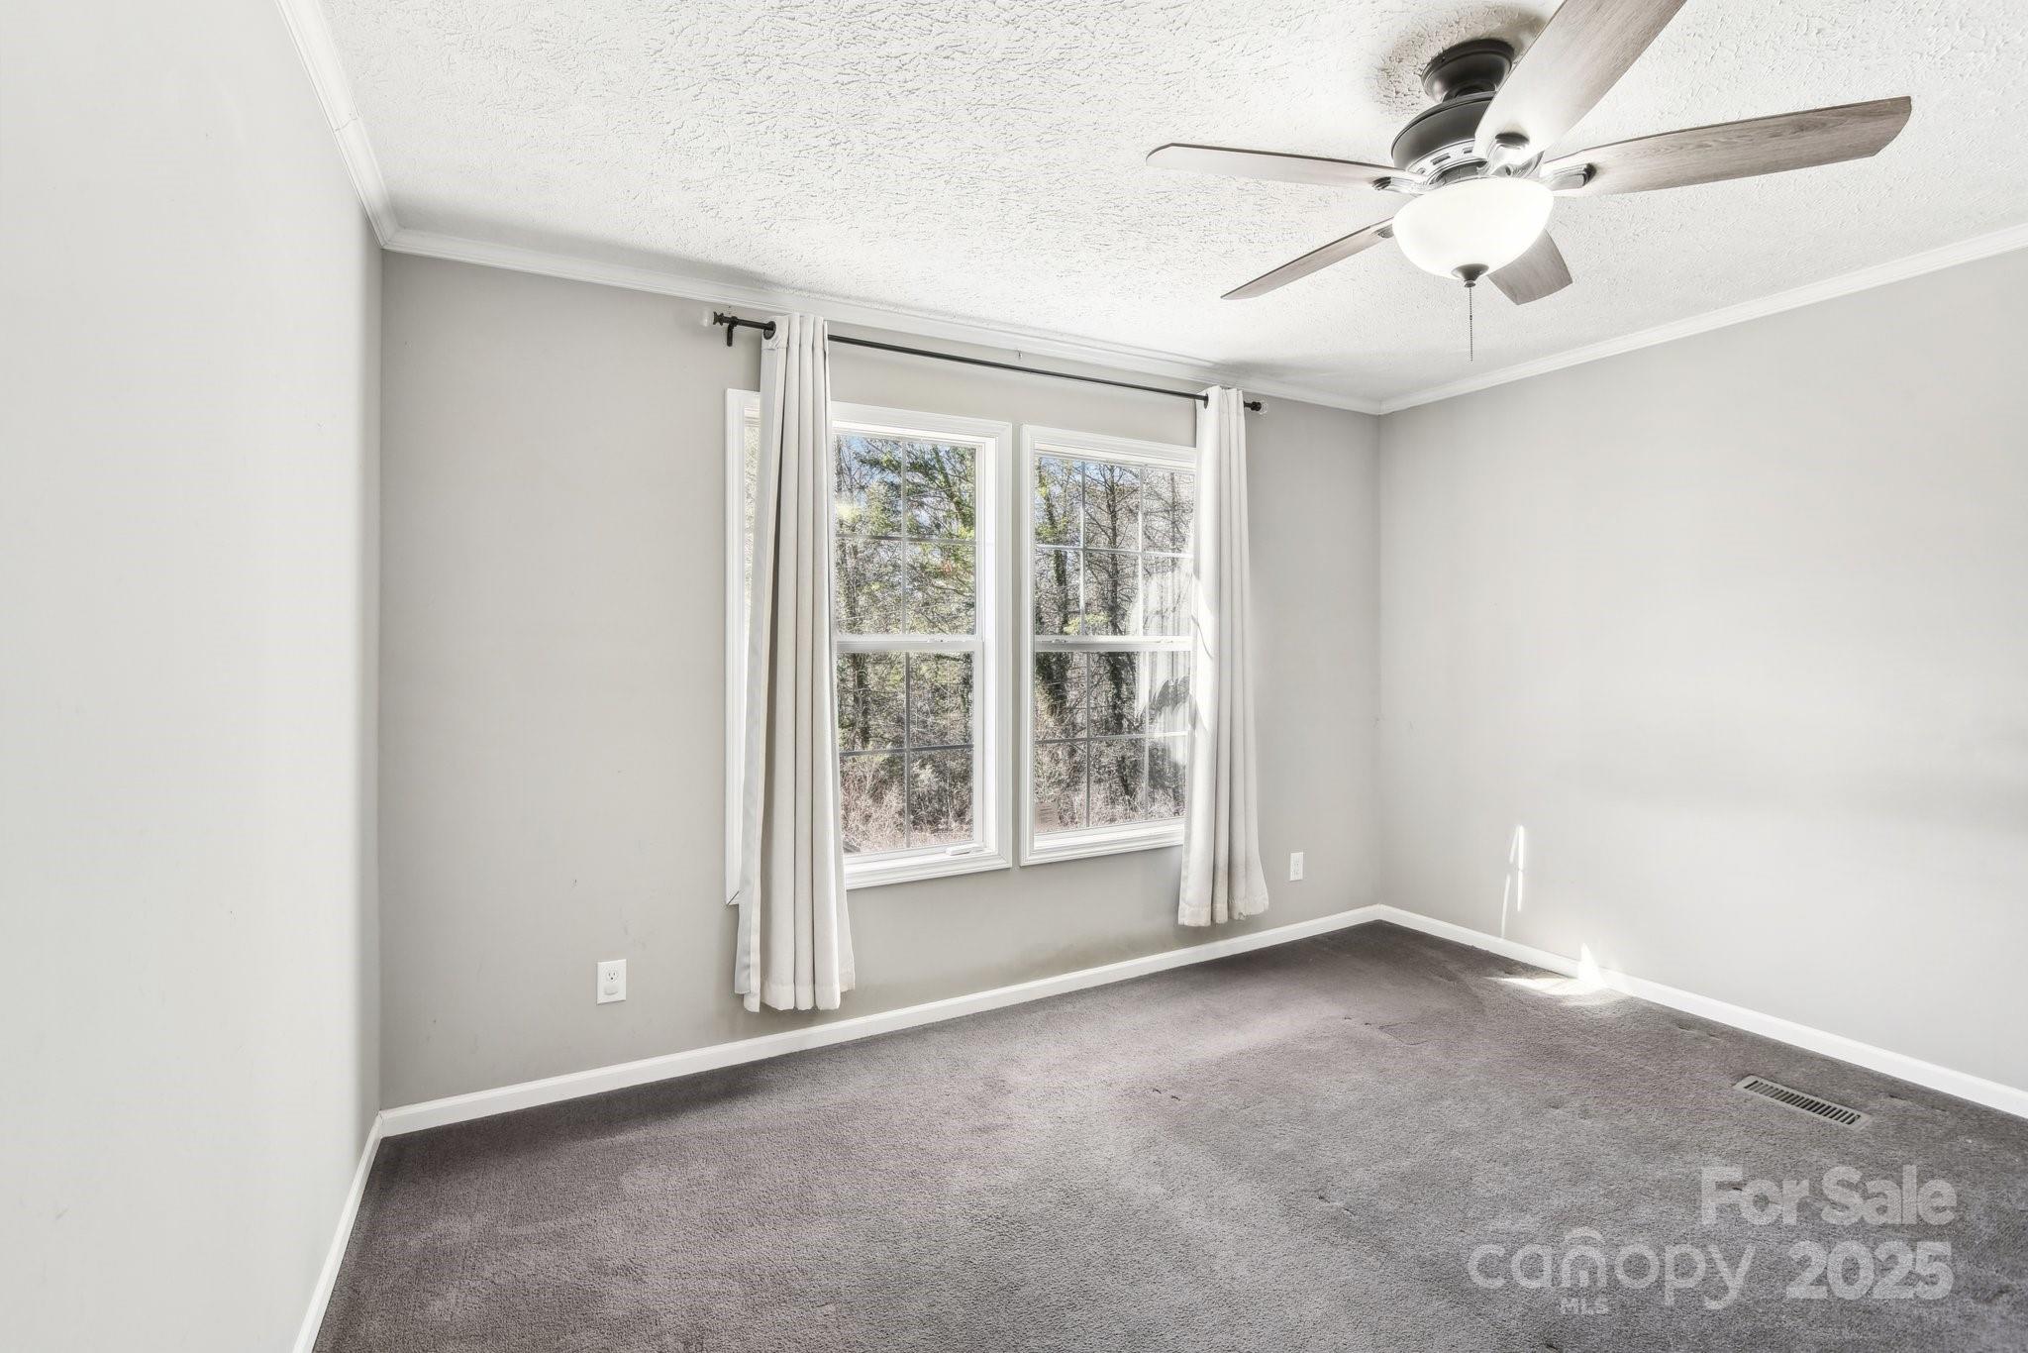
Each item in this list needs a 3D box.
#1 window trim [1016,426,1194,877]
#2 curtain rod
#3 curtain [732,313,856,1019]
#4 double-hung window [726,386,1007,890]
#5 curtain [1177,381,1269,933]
[{"bbox_3d":[0.450,-0.115,3.339,0.985,1.613,0.095,-1,0,-28],"label":"window trim"},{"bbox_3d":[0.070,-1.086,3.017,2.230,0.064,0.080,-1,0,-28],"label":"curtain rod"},{"bbox_3d":[-0.686,-0.049,2.621,0.360,2.135,0.120,-1,0,-28],"label":"curtain"},{"bbox_3d":[-0.451,-0.101,2.849,0.991,1.602,0.065,-1,0,-28],"label":"double-hung window"},{"bbox_3d":[0.841,-0.080,3.423,0.430,2.150,0.120,-1,0,-28],"label":"curtain"}]

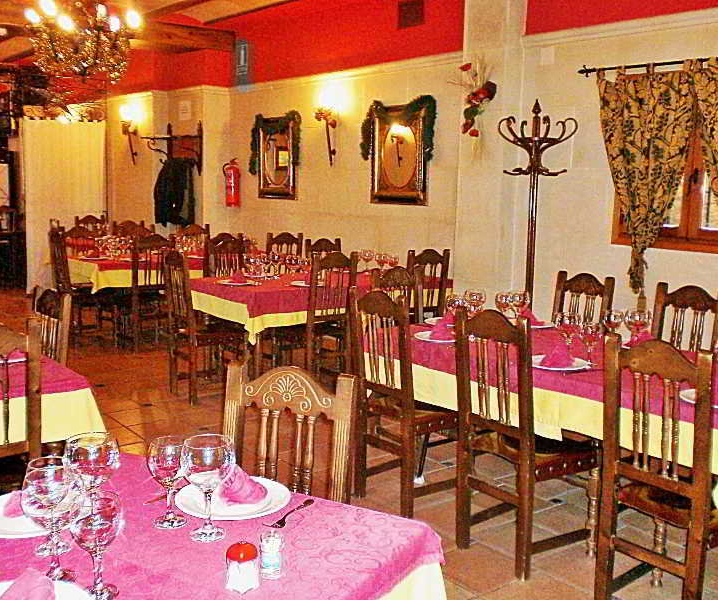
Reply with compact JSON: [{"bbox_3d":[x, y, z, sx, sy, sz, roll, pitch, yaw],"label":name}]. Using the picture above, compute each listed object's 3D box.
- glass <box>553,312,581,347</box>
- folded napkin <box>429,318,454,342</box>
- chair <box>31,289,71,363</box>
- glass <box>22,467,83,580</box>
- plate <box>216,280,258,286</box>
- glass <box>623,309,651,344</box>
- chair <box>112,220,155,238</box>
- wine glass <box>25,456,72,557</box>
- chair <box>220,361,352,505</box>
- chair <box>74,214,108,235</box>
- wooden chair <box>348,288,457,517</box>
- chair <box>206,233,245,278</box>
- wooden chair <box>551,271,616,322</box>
[{"bbox_3d":[0.912,0.157,3.516,0.110,0.203,0.110,1,8,0],"label":"glass"},{"bbox_3d":[0.414,0.146,3.868,0.120,0.085,0.135,-6,11,-39],"label":"folded napkin"},{"bbox_3d":[-1.486,0.466,3.412,0.450,1.020,0.410,-6,11,-39],"label":"chair"},{"bbox_3d":[-0.563,0.413,1.498,0.109,0.200,0.109,3,9,6],"label":"glass"},{"bbox_3d":[-0.854,-0.114,5.573,0.265,0.025,0.265,2,8,0],"label":"plate"},{"bbox_3d":[1.237,0.152,3.615,0.112,0.195,0.112,-5,11,-38],"label":"glass"},{"bbox_3d":[-2.413,-0.309,9.004,0.395,1.020,0.480,-6,11,-39],"label":"chair"},{"bbox_3d":[-0.612,0.411,1.613,0.097,0.181,0.097,1,8,0],"label":"wine glass"},{"bbox_3d":[-0.275,0.696,1.925,0.395,1.000,0.480,5,9,27],"label":"chair"},{"bbox_3d":[-2.939,-0.424,9.123,0.420,1.040,0.480,-5,11,-38],"label":"chair"},{"bbox_3d":[0.219,0.451,3.791,0.450,1.020,0.410,-6,11,-40],"label":"wooden chair"},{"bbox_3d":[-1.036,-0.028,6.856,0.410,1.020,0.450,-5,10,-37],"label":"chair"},{"bbox_3d":[1.087,0.390,4.539,0.480,1.020,0.395,-4,10,-33],"label":"wooden chair"}]

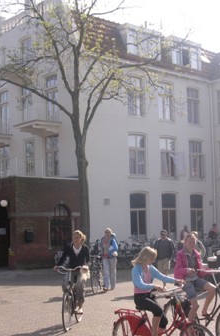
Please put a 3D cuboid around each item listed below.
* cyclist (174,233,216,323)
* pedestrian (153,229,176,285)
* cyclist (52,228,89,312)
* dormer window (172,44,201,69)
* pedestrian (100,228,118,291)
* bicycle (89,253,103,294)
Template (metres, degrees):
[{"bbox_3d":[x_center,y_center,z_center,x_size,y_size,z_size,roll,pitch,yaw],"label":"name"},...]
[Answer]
[{"bbox_3d":[1.277,1.624,8.538,0.720,1.350,0.520,-6,-7,44],"label":"cyclist"},{"bbox_3d":[1.534,2.552,16.123,0.620,1.690,0.480,-1,-5,-3],"label":"pedestrian"},{"bbox_3d":[-0.695,1.941,10.564,0.660,1.530,0.750,-2,-6,10],"label":"cyclist"},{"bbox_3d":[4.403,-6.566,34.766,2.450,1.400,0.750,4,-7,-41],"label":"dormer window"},{"bbox_3d":[0.004,2.476,15.724,0.500,1.660,0.420,-2,-5,12],"label":"pedestrian"},{"bbox_3d":[-0.335,2.843,15.882,0.470,1.050,1.700,-2,-6,7],"label":"bicycle"}]

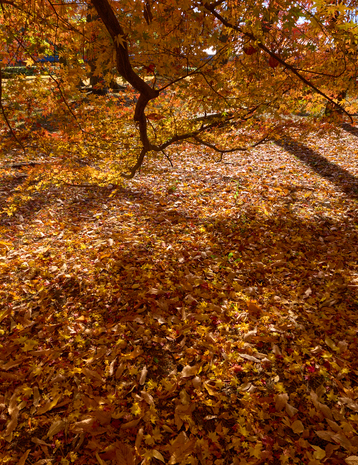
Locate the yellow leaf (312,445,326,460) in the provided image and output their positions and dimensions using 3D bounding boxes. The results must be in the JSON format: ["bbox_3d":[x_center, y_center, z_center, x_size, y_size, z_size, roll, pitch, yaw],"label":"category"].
[{"bbox_3d":[0.586,0.924,1.631,0.055,0.020,0.075,-8,25,-16],"label":"yellow leaf"}]

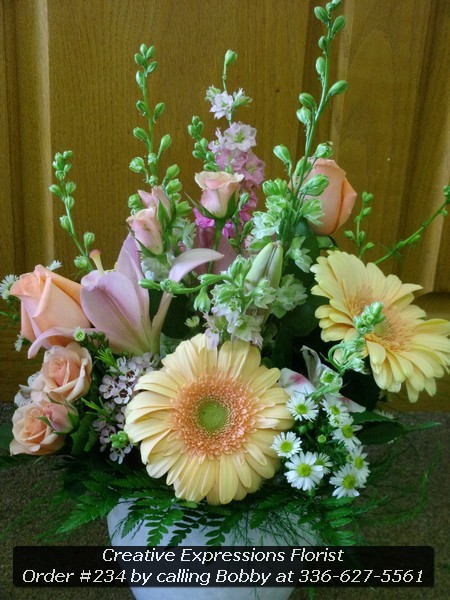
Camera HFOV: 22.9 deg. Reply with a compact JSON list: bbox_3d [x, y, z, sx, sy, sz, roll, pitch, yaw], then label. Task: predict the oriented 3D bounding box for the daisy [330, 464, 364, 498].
[{"bbox_3d":[0.080,0.118,0.720,0.022,0.022,0.009,-4,-11,-13],"label":"daisy"}]

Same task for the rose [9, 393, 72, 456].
[{"bbox_3d":[-0.123,0.084,0.738,0.040,0.039,0.036,14,-14,23],"label":"rose"}]

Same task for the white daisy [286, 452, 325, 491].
[{"bbox_3d":[0.051,0.110,0.715,0.025,0.025,0.010,5,-11,3],"label":"white daisy"}]

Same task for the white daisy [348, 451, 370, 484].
[{"bbox_3d":[0.088,0.110,0.725,0.019,0.021,0.010,-17,-3,-32],"label":"white daisy"}]

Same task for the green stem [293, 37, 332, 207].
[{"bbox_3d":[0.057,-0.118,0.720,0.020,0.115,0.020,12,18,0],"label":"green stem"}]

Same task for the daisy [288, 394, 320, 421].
[{"bbox_3d":[0.051,0.070,0.725,0.021,0.009,0.019,6,68,4],"label":"daisy"}]

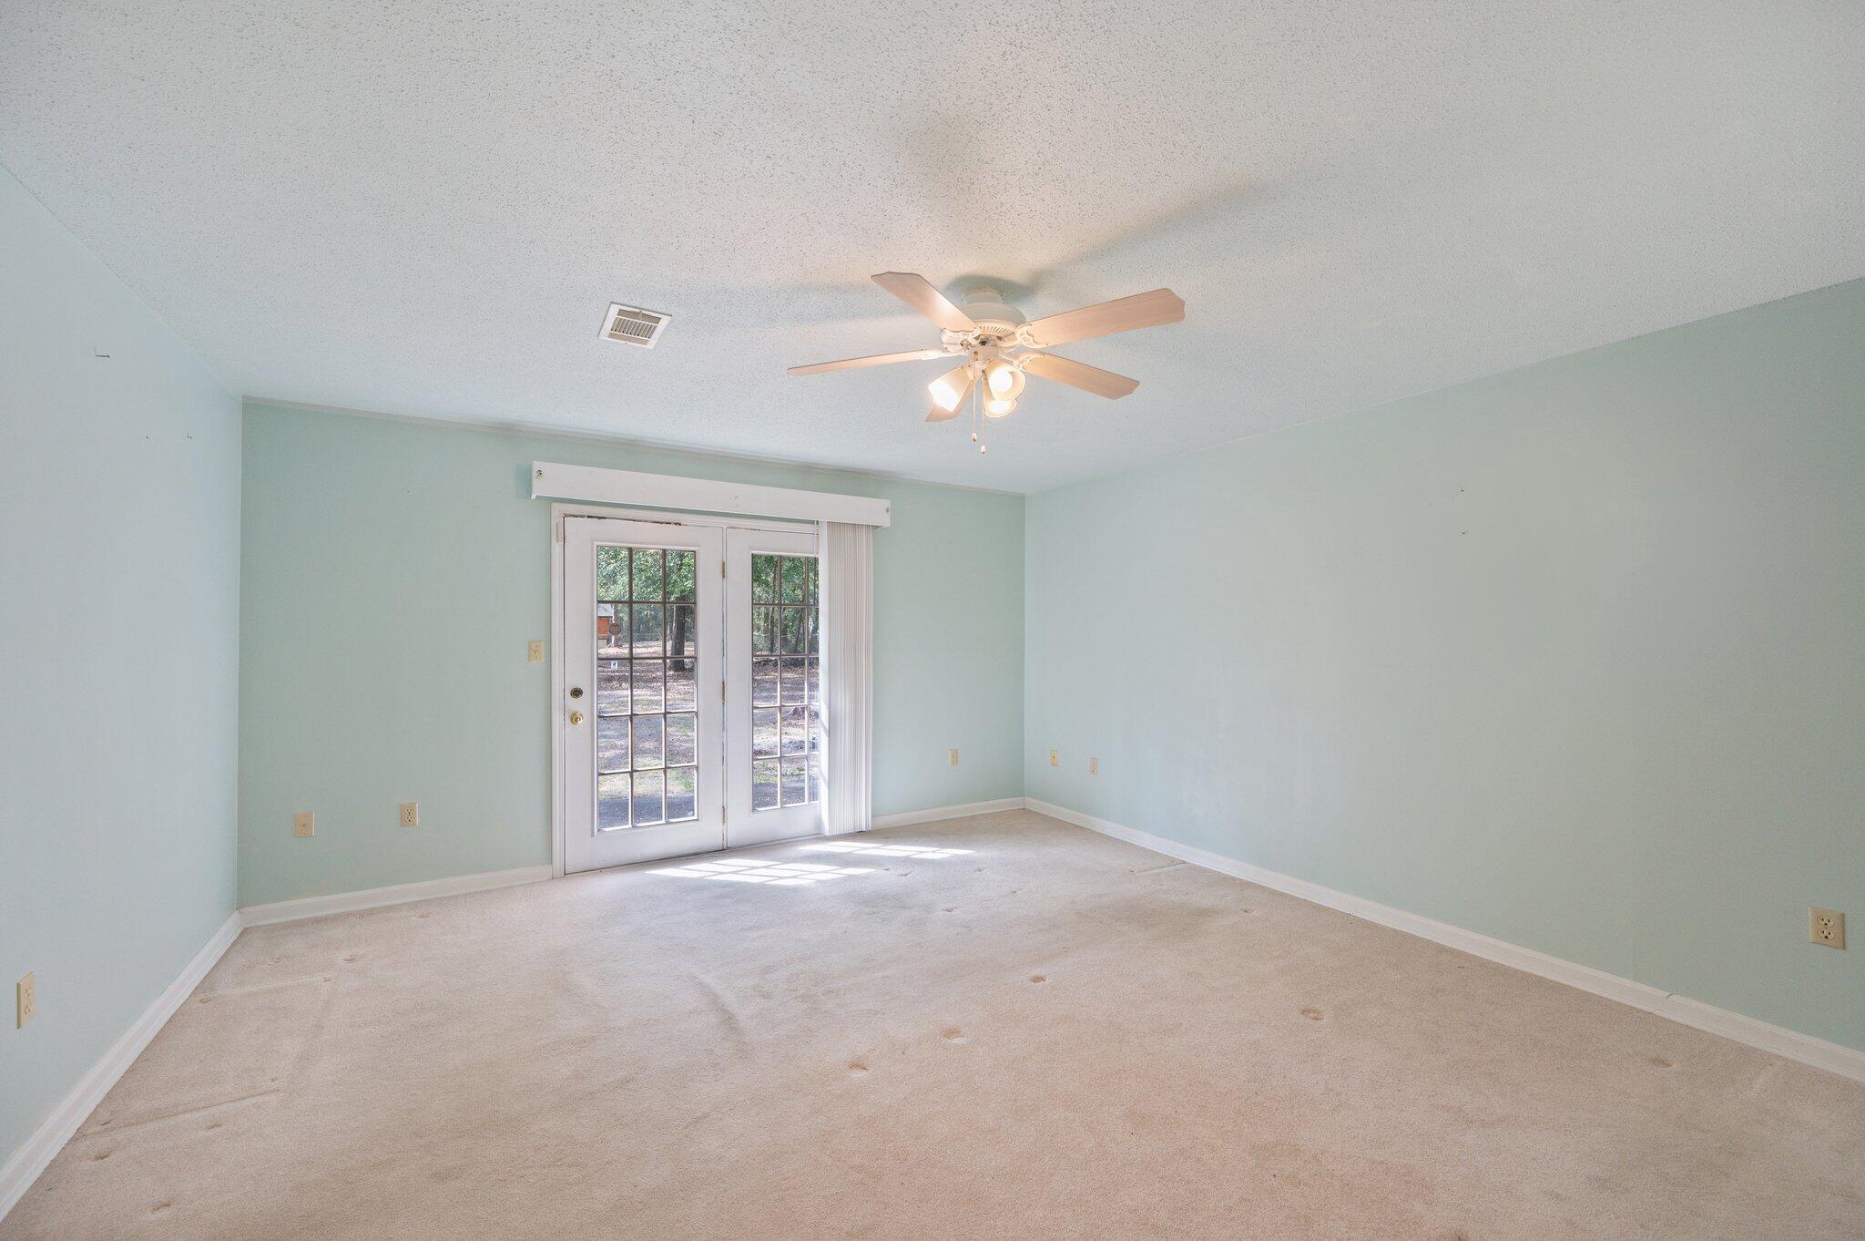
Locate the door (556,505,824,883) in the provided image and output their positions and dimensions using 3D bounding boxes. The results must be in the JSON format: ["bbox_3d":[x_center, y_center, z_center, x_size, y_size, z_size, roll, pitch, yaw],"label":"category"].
[{"bbox_3d":[-1.323,0.427,4.564,1.780,2.021,0.060,0,-1,-30],"label":"door"}]

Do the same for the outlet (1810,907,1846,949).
[{"bbox_3d":[2.860,0.985,2.315,0.009,0.115,0.072,0,-1,-32],"label":"outlet"}]

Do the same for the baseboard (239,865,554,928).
[{"bbox_3d":[-2.685,1.409,3.734,1.293,0.092,0.015,0,-1,-30],"label":"baseboard"}]

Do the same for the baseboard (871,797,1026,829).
[{"bbox_3d":[0.135,1.427,5.371,1.374,0.092,0.015,0,-1,-30],"label":"baseboard"}]

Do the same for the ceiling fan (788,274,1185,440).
[{"bbox_3d":[0.175,-0.831,2.381,1.310,0.460,1.290,0,-1,-32],"label":"ceiling fan"}]

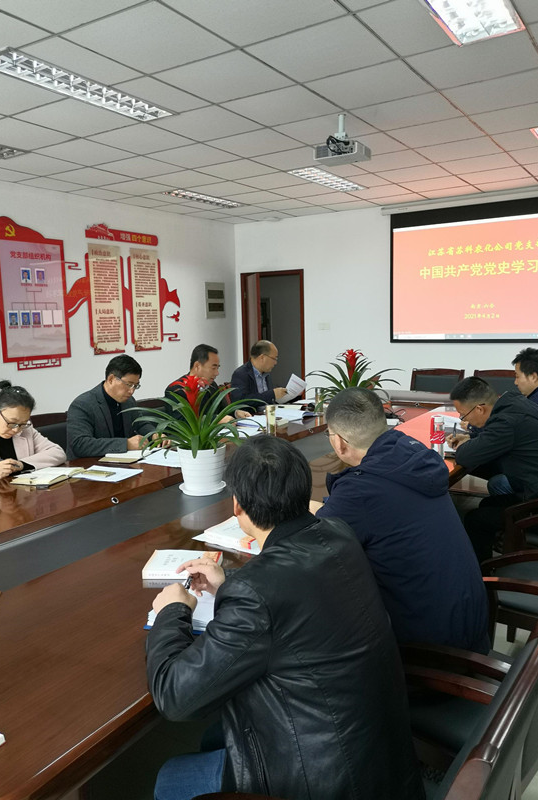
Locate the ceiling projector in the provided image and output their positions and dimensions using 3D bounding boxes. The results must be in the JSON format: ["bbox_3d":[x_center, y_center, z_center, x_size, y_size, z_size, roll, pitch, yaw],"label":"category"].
[{"bbox_3d":[0.482,-1.739,4.127,0.310,0.285,0.255,3,9,30],"label":"ceiling projector"}]

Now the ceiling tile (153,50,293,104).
[{"bbox_3d":[-0.238,-1.772,3.428,0.600,0.020,0.600,4,9,32],"label":"ceiling tile"}]

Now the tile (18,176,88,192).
[{"bbox_3d":[-2.040,-2.064,5.981,0.391,0.020,0.595,3,9,32],"label":"tile"}]

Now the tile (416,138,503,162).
[{"bbox_3d":[1.559,-2.050,5.105,0.600,0.020,0.600,4,9,32],"label":"tile"}]

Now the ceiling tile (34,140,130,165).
[{"bbox_3d":[-1.432,-1.943,4.892,0.600,0.020,0.600,4,9,32],"label":"ceiling tile"}]

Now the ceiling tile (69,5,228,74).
[{"bbox_3d":[-0.550,-1.698,2.934,0.595,0.020,0.595,3,9,32],"label":"ceiling tile"}]

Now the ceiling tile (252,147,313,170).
[{"bbox_3d":[0.228,-2.027,5.237,0.595,0.020,0.595,3,9,32],"label":"ceiling tile"}]

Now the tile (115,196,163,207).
[{"bbox_3d":[-1.389,-2.231,6.981,0.396,0.020,0.600,4,9,32],"label":"tile"}]

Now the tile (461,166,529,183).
[{"bbox_3d":[2.197,-2.205,6.127,0.595,0.020,0.595,3,9,32],"label":"tile"}]

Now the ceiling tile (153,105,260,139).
[{"bbox_3d":[-0.421,-1.873,4.234,0.600,0.020,0.600,3,9,32],"label":"ceiling tile"}]

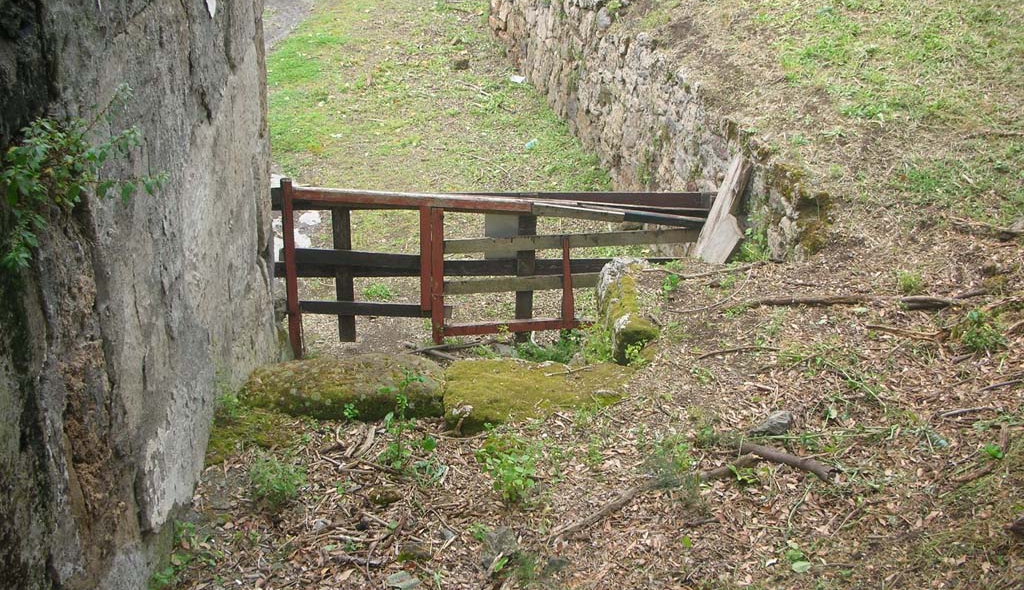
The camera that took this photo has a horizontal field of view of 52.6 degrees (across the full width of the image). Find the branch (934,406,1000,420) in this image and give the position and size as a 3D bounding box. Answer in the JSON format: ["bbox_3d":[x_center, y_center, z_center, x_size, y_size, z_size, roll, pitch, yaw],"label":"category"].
[{"bbox_3d":[1.990,0.500,4.513,0.260,0.030,0.050,-9,26,12],"label":"branch"}]

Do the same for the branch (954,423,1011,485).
[{"bbox_3d":[1.909,0.650,4.250,0.200,0.080,0.310,10,29,15],"label":"branch"}]

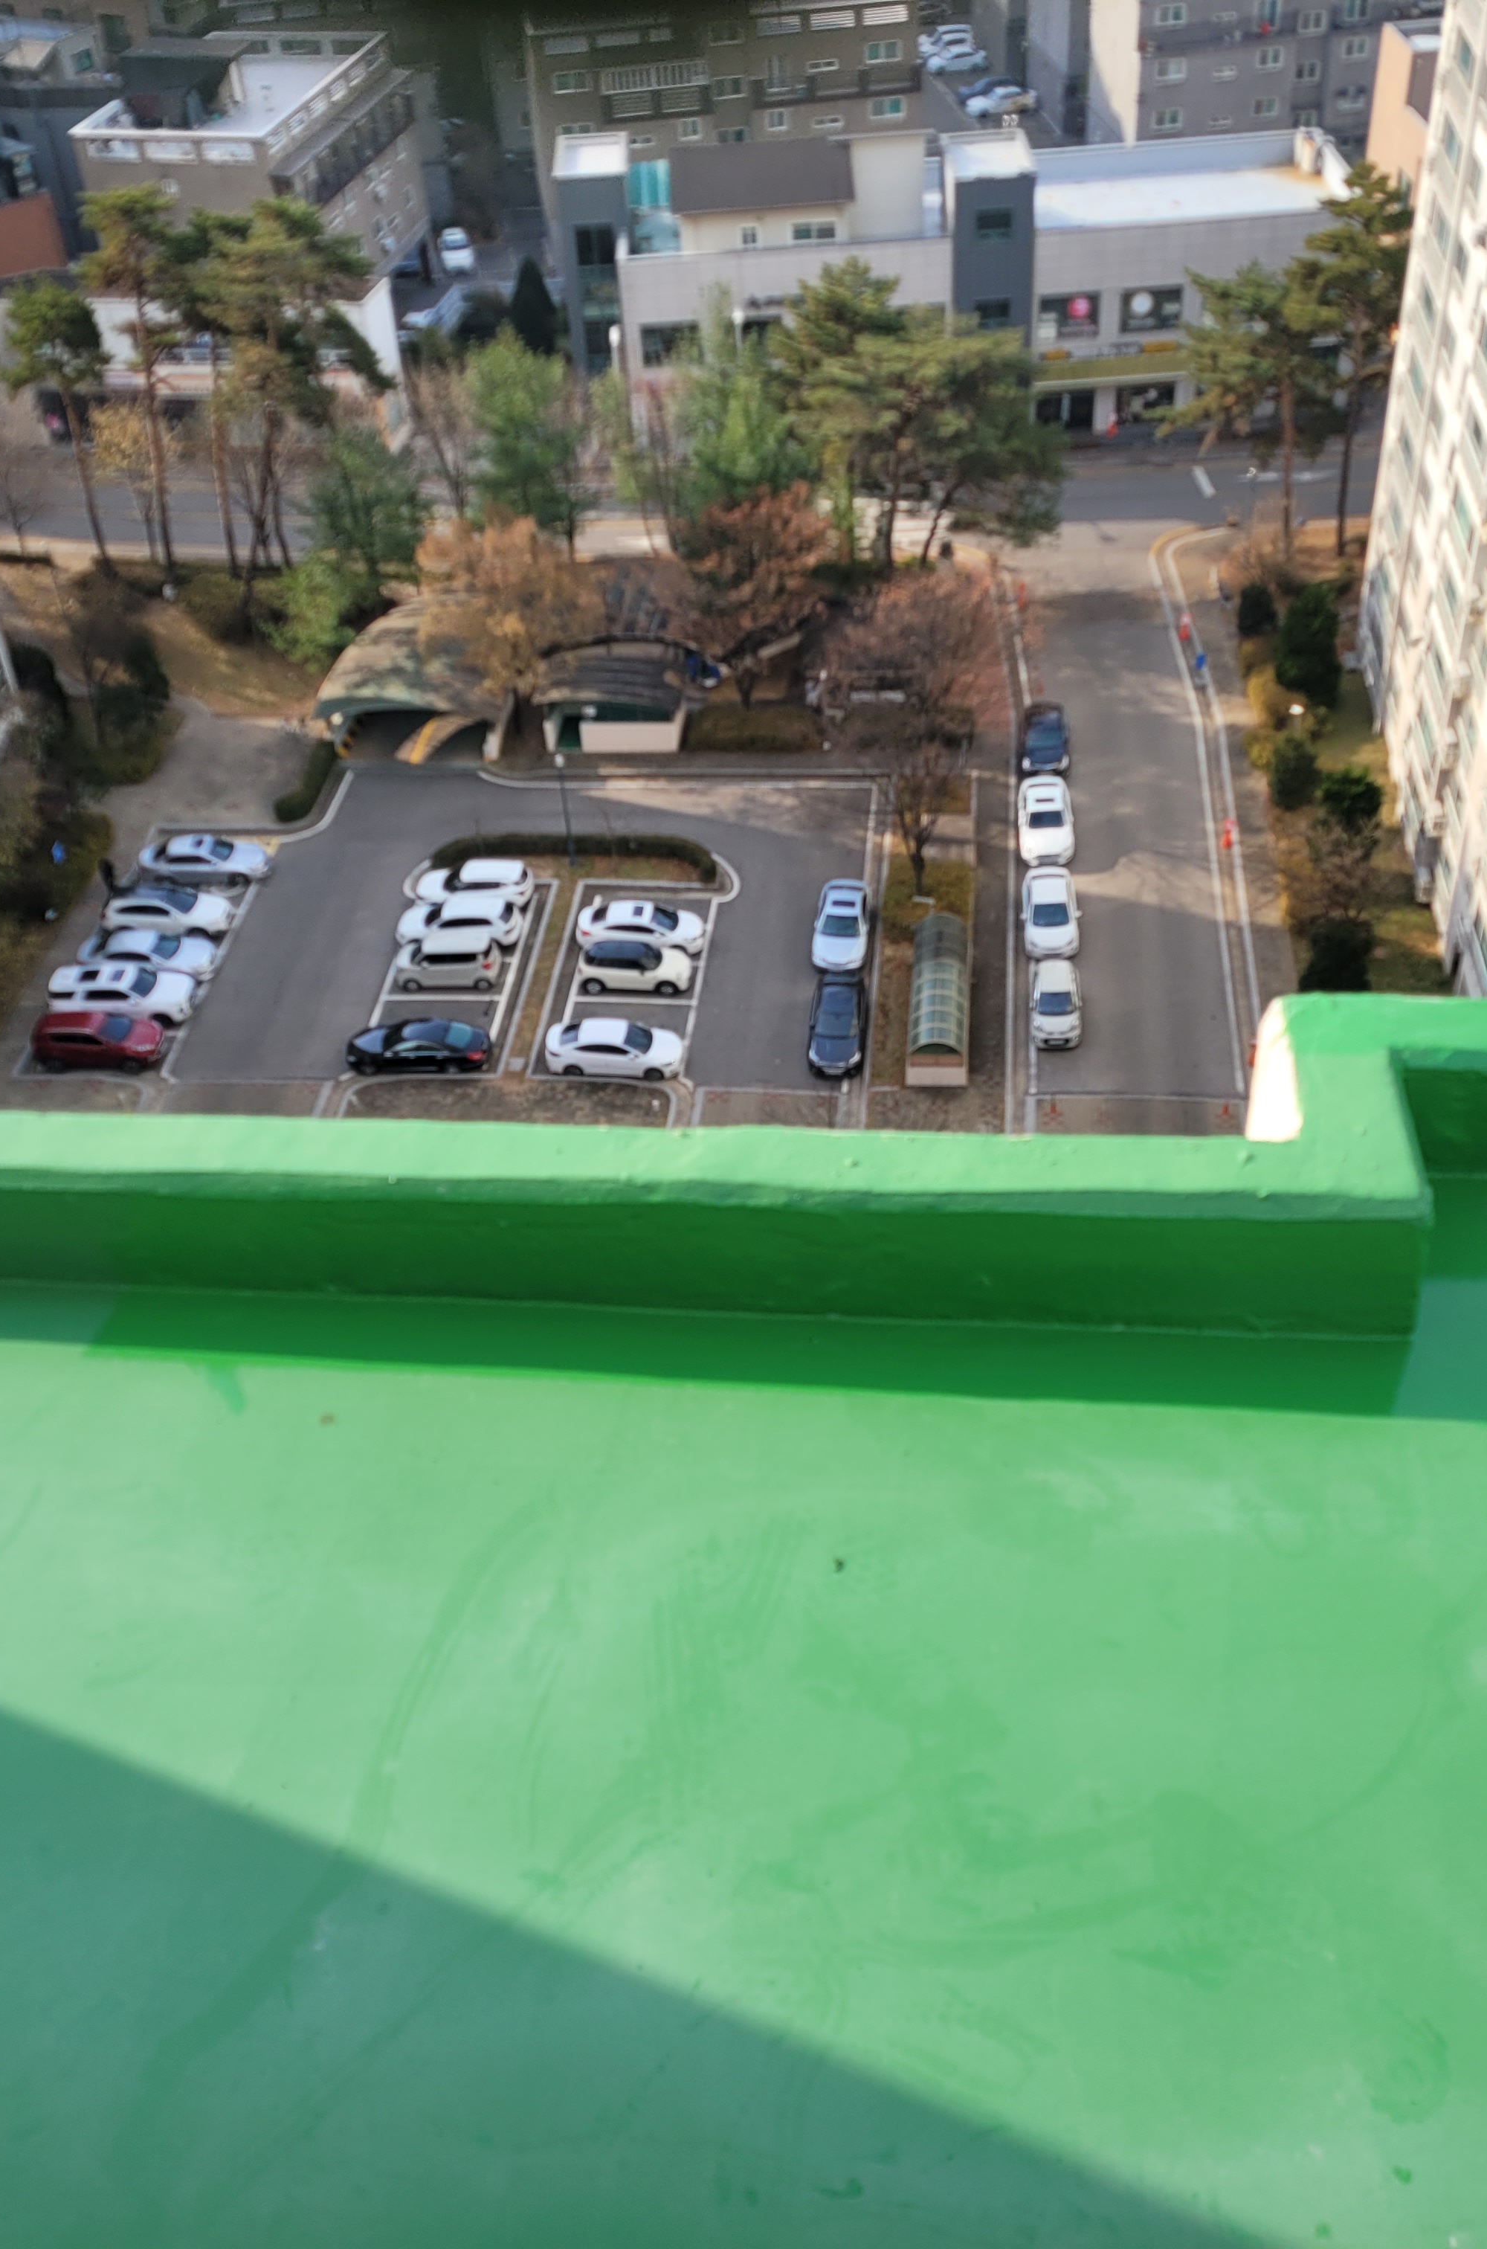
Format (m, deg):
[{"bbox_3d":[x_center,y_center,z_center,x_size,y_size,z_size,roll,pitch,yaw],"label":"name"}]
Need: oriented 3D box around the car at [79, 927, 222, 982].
[{"bbox_3d":[-21.159,-6.114,79.971,4.700,1.460,1.830,1,41,6],"label":"car"}]

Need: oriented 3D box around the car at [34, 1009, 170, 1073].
[{"bbox_3d":[-22.037,-2.897,76.748,4.420,1.640,1.840,1,41,7],"label":"car"}]

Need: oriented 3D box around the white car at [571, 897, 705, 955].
[{"bbox_3d":[-3.659,-7.101,79.956,4.560,1.450,1.810,1,41,7],"label":"white car"}]

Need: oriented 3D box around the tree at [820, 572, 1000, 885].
[{"bbox_3d":[6.000,-13.035,77.923,6.600,11.300,6.600,1,41,6],"label":"tree"}]

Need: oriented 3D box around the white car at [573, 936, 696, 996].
[{"bbox_3d":[-3.753,-5.512,78.144,3.850,1.440,1.730,1,41,7],"label":"white car"}]

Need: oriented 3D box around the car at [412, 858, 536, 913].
[{"bbox_3d":[-9.847,-8.767,81.849,4.450,1.620,1.840,1,41,6],"label":"car"}]

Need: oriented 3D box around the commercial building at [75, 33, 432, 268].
[{"bbox_3d":[-24.954,-48.479,119.644,11.600,13.300,16.500,6,42,12],"label":"commercial building"}]

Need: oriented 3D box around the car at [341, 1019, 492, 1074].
[{"bbox_3d":[-10.905,-2.756,75.642,4.870,1.470,1.850,1,41,7],"label":"car"}]

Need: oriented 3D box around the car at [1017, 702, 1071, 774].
[{"bbox_3d":[11.669,-15.227,87.370,1.830,1.480,4.450,1,41,6],"label":"car"}]

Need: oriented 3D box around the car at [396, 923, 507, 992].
[{"bbox_3d":[-10.349,-5.793,78.906,3.620,1.700,1.600,1,41,7],"label":"car"}]

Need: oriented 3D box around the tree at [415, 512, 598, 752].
[{"bbox_3d":[-9.088,-18.964,87.825,7.000,9.700,7.000,1,41,7],"label":"tree"}]

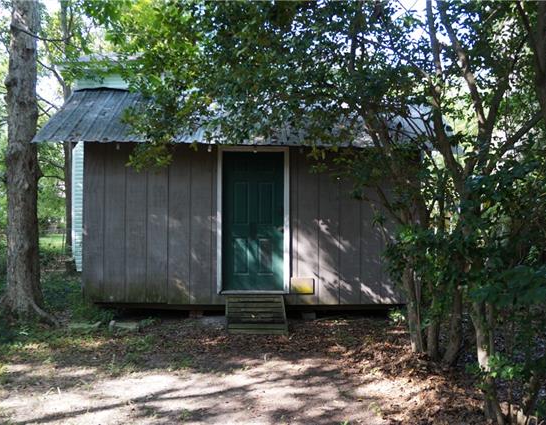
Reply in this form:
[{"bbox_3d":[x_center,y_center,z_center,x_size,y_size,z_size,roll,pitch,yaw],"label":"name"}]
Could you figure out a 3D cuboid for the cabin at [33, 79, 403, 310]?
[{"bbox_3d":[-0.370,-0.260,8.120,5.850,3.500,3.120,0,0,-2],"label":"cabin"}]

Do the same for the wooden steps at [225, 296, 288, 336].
[{"bbox_3d":[-0.230,1.375,6.540,0.810,0.420,0.640,0,0,-3],"label":"wooden steps"}]

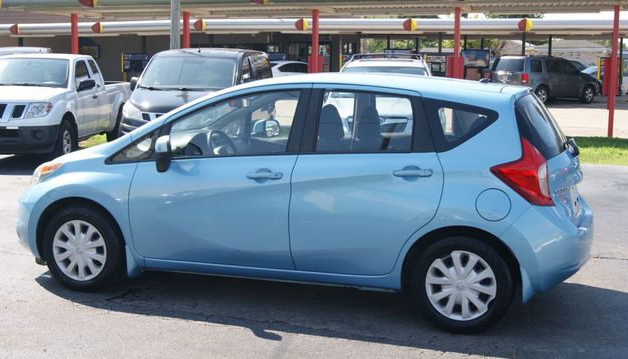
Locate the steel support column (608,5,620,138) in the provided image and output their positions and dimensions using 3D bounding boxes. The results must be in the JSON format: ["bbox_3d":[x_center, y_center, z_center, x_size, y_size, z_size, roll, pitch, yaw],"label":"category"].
[{"bbox_3d":[6.463,-2.327,19.000,0.115,2.858,0.115,4,8,28],"label":"steel support column"}]

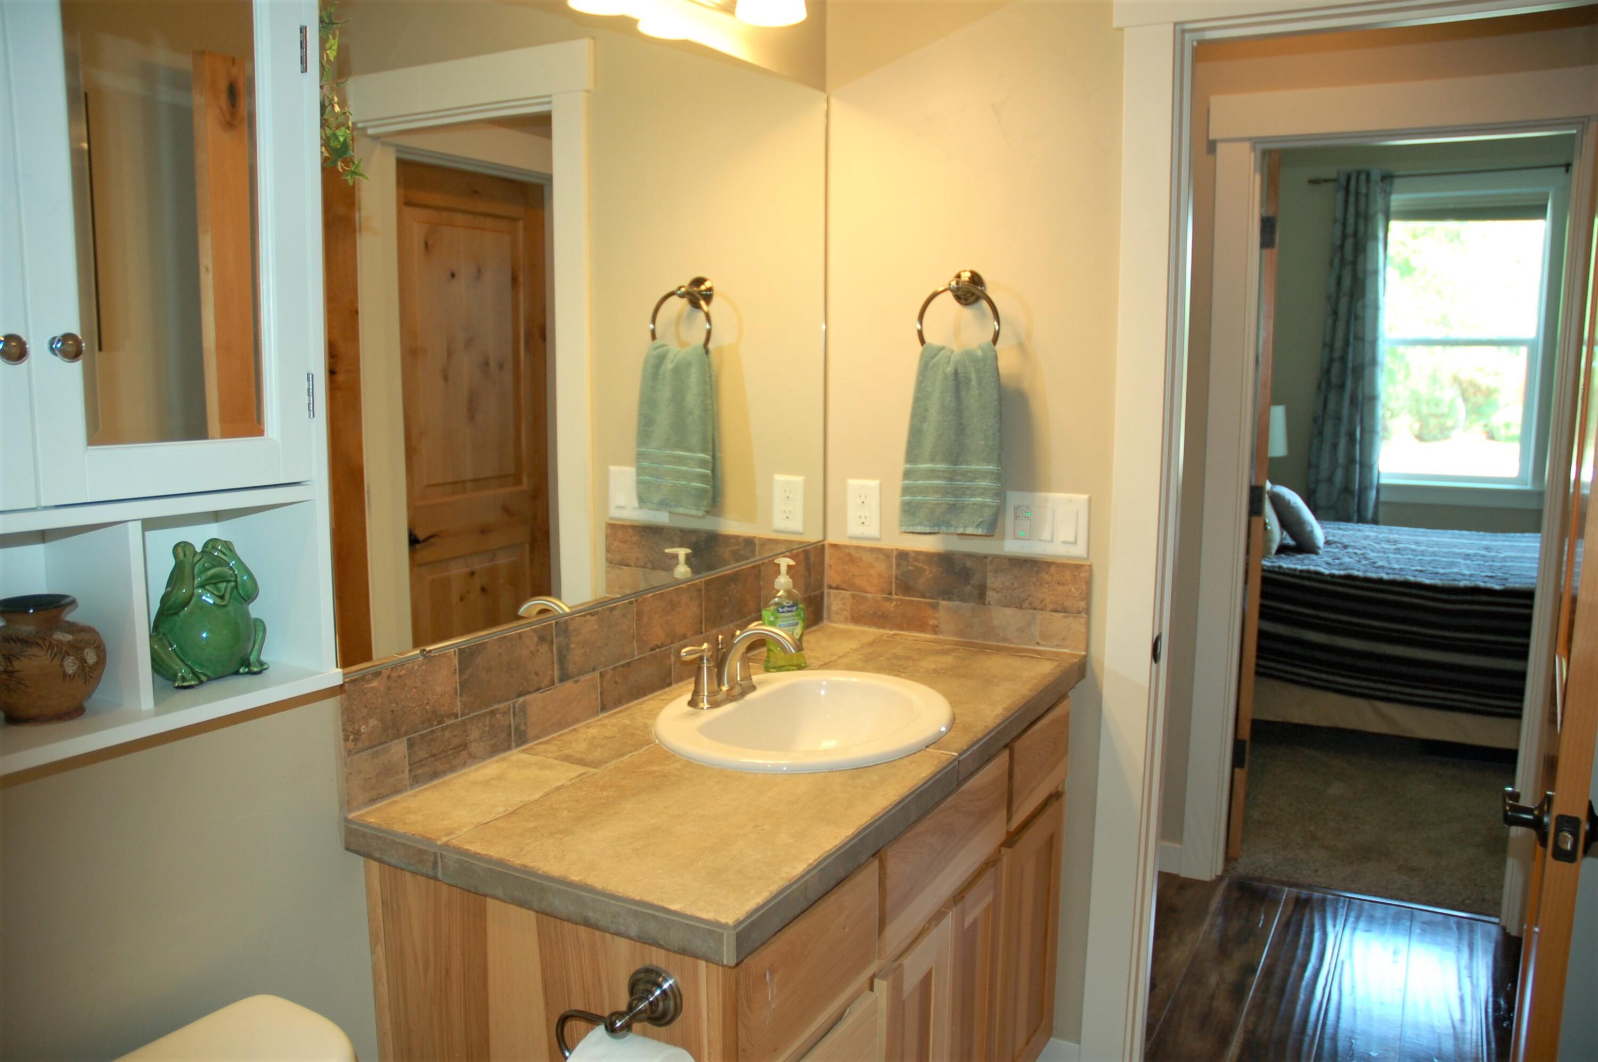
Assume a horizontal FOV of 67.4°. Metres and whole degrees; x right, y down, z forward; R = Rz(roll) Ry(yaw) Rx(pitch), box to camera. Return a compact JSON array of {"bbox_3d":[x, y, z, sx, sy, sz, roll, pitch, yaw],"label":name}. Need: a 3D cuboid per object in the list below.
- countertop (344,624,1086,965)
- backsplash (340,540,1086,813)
[{"bbox_3d":[-0.005,0.314,1.875,0.567,0.041,1.265,5,10,29],"label":"countertop"},{"bbox_3d":[-0.004,0.207,1.859,0.567,0.174,1.265,5,10,29],"label":"backsplash"}]

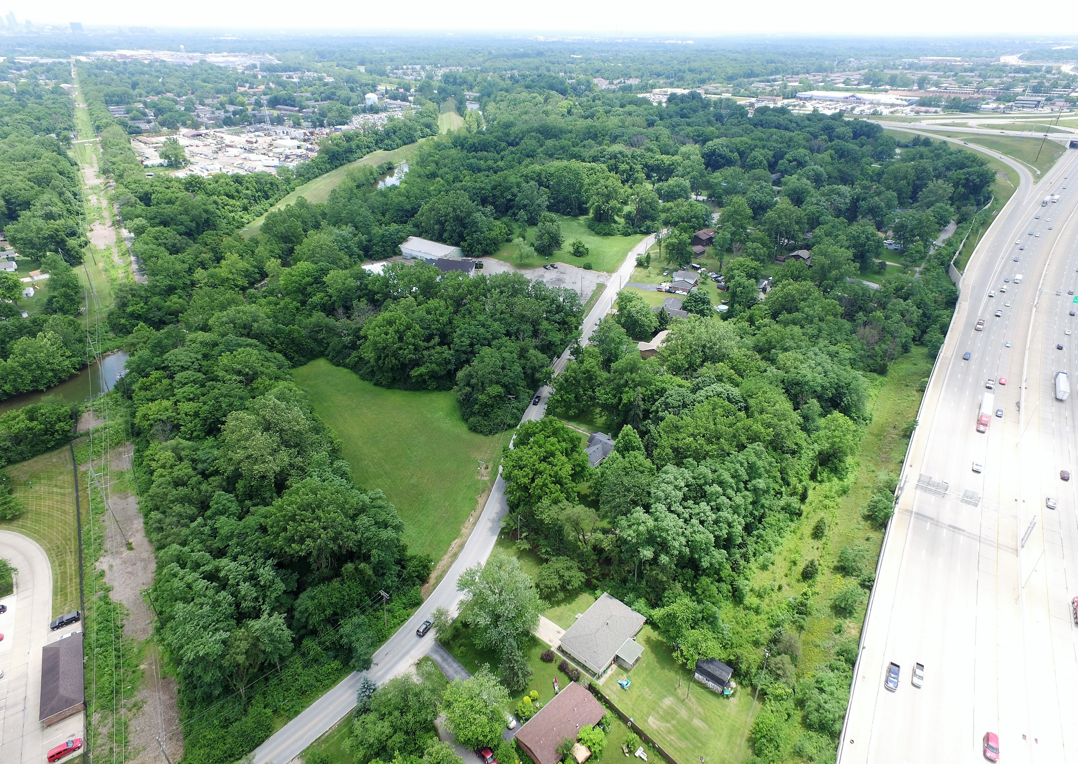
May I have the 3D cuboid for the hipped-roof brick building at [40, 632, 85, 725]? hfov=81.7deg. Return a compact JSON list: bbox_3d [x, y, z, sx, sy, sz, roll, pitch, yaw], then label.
[{"bbox_3d":[-95.580,59.080,125.280,6.950,4.100,18.880,-17,34,-29],"label":"hipped-roof brick building"}]

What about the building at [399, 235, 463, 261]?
[{"bbox_3d":[-61.740,-78.080,364.060,35.800,7.600,20.300,21,35,31],"label":"building"}]

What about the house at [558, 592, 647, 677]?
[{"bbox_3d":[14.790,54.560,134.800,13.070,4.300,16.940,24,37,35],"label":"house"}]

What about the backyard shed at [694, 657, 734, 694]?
[{"bbox_3d":[35.790,59.390,127.430,6.000,3.500,4.800,20,35,31],"label":"backyard shed"}]

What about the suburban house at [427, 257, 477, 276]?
[{"bbox_3d":[-48.940,-62.670,339.540,27.000,5.200,15.300,8,30,12],"label":"suburban house"}]

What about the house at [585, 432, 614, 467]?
[{"bbox_3d":[17.460,20.780,193.170,11.400,5.500,13.600,23,37,34],"label":"house"}]

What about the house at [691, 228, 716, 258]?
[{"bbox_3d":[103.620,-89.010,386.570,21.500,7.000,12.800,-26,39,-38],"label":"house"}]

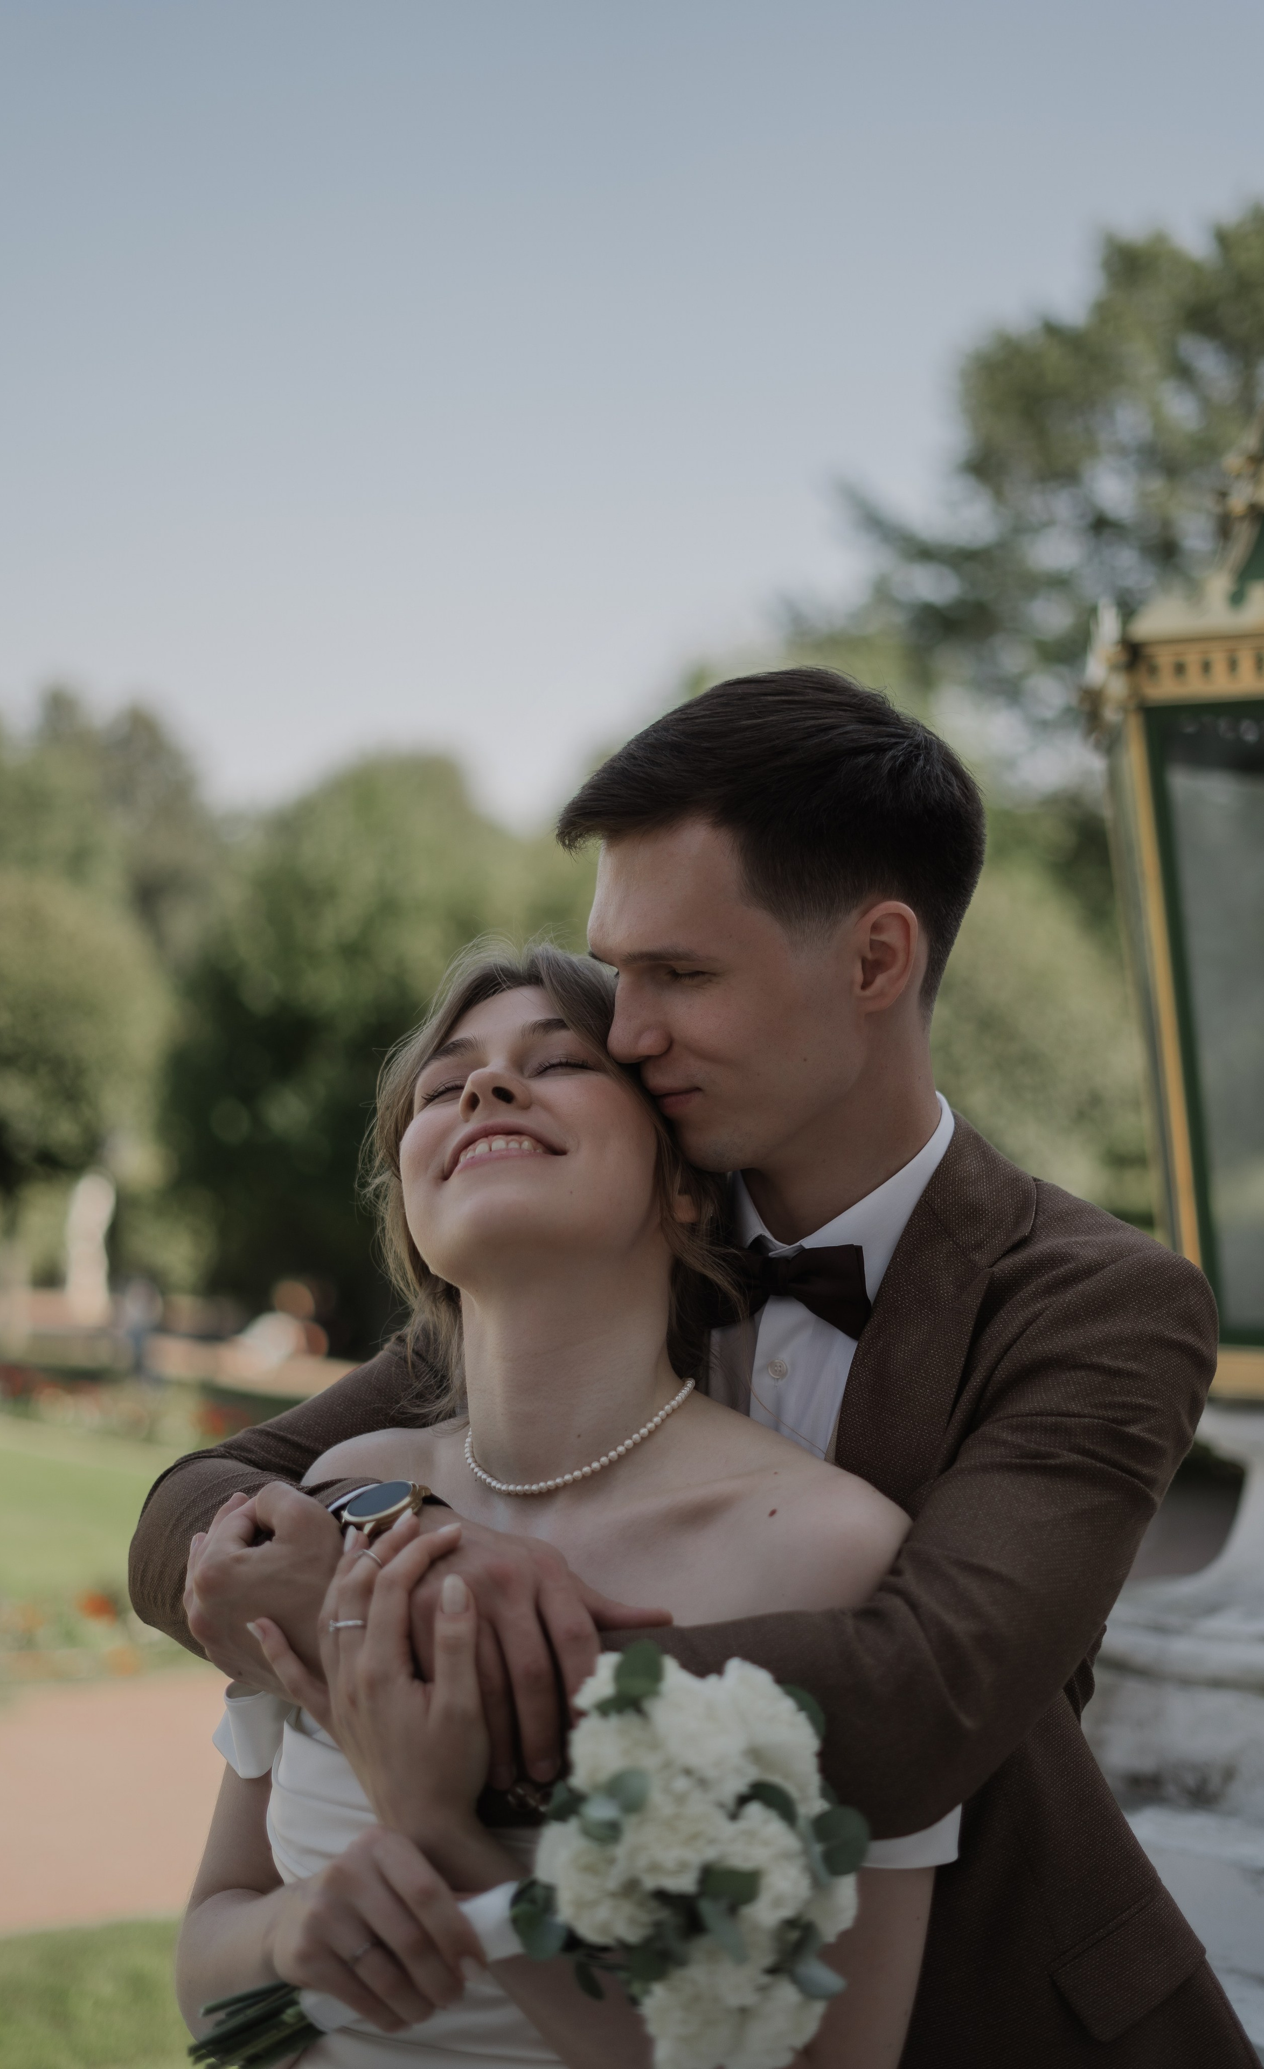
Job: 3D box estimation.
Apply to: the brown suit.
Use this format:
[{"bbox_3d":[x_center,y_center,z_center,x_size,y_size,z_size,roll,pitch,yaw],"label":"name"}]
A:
[{"bbox_3d":[0.060,0.390,1.570,0.570,0.700,0.520,-2,-5,27],"label":"brown suit"}]

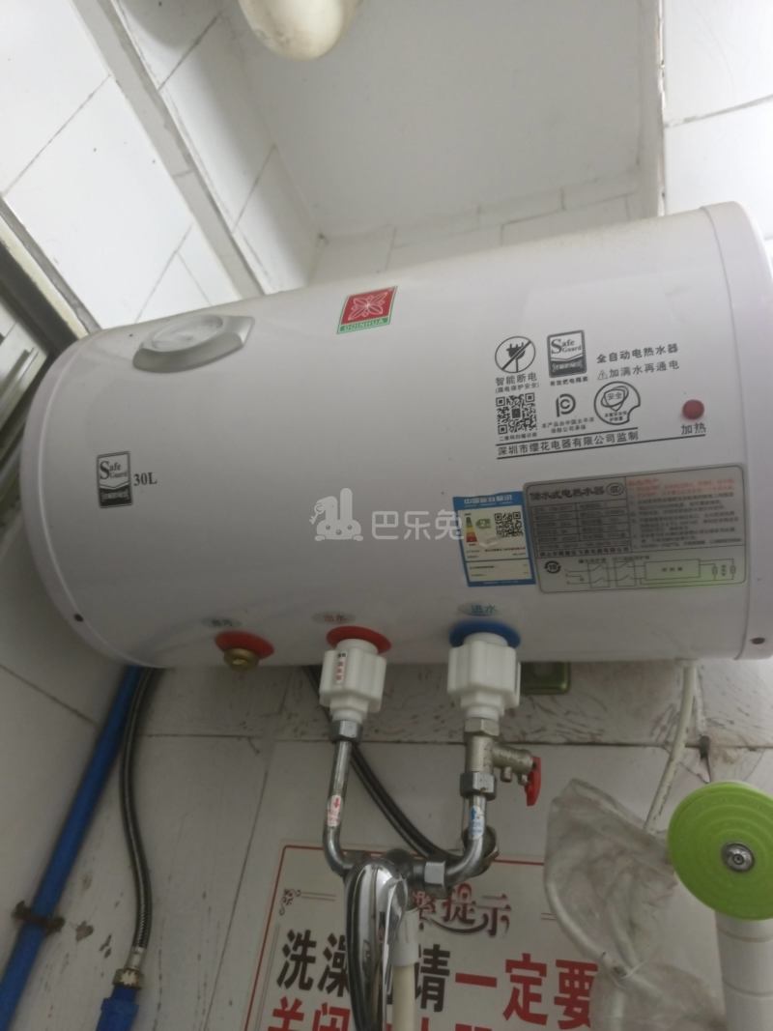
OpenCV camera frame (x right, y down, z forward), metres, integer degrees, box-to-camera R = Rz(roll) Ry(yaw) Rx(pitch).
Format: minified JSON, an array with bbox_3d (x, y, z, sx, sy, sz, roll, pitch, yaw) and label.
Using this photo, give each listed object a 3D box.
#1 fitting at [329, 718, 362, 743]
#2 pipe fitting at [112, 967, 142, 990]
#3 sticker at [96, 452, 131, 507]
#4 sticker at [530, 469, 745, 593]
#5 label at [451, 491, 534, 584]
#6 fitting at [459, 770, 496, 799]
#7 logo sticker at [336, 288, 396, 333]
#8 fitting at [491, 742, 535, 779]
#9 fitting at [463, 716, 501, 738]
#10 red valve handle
[{"bbox_3d":[-0.030,0.161,0.511,0.025,0.013,0.023,20,-39,-11],"label":"fitting"},{"bbox_3d":[-0.232,0.415,0.614,0.026,0.013,0.024,2,-39,11],"label":"pipe fitting"},{"bbox_3d":[-0.219,-0.029,0.550,0.031,0.043,0.002,-5,-2,19],"label":"sticker"},{"bbox_3d":[0.158,0.013,0.438,0.128,0.005,0.080,-5,-68,19],"label":"sticker"},{"bbox_3d":[0.071,0.018,0.452,0.045,0.004,0.067,-5,-69,18],"label":"label"},{"bbox_3d":[0.062,0.180,0.456,0.025,0.013,0.023,13,-38,-3],"label":"fitting"},{"bbox_3d":[-0.014,-0.158,0.523,0.041,0.050,0.003,-5,-40,19],"label":"logo sticker"},{"bbox_3d":[0.087,0.170,0.471,0.030,0.019,0.015,15,-38,-5],"label":"fitting"},{"bbox_3d":[0.067,0.149,0.481,0.026,0.011,0.024,22,-40,-14],"label":"fitting"},{"bbox_3d":[0.100,0.181,0.466,0.010,0.031,0.011,15,-38,-5],"label":"red valve handle"}]

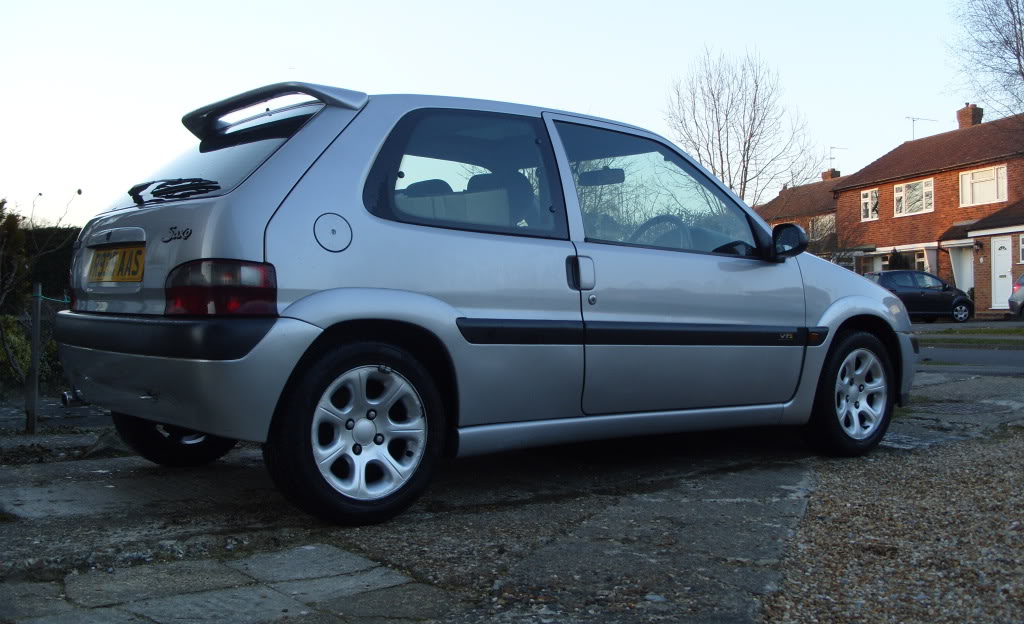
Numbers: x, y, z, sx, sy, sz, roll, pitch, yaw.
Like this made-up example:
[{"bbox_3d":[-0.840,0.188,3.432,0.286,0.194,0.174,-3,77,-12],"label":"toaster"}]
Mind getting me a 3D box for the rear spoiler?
[{"bbox_3d":[-0.884,-0.659,3.530,0.230,0.140,1.120,0,0,-38],"label":"rear spoiler"}]

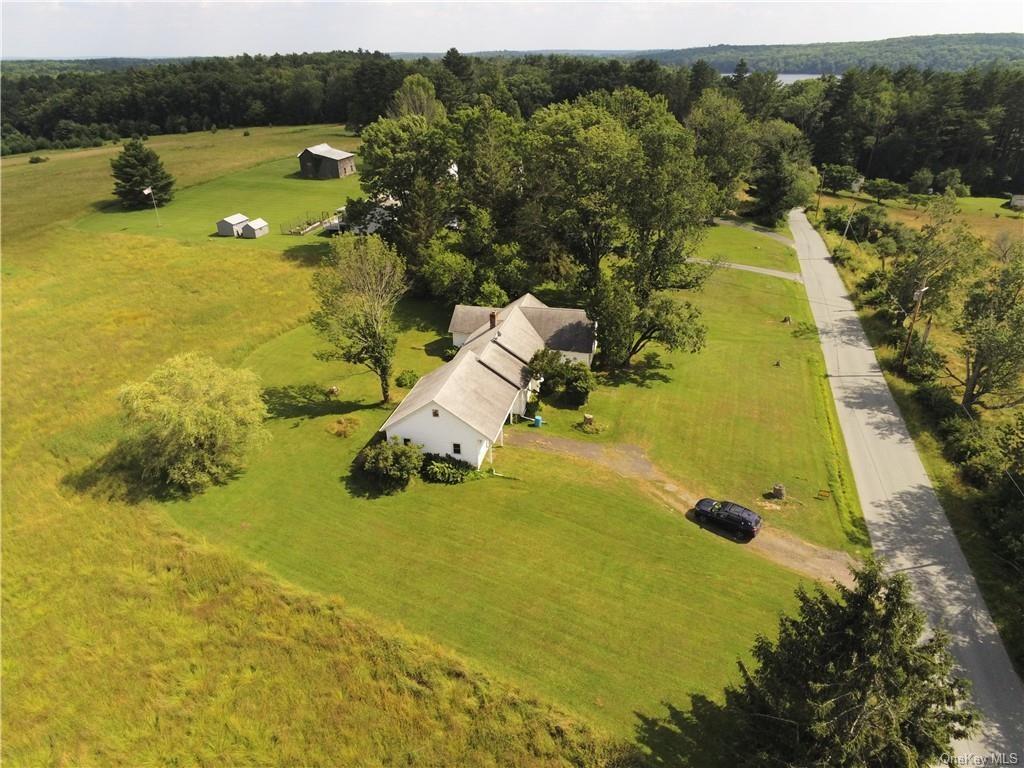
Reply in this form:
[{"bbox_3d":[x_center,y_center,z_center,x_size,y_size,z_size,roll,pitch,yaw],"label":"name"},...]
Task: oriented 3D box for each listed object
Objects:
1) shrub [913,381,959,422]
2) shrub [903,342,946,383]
[{"bbox_3d":[42.120,1.740,67.670,4.000,2.700,3.700,17,31,31],"label":"shrub"},{"bbox_3d":[45.828,-2.400,75.832,3.950,4.320,3.950,0,26,0],"label":"shrub"}]

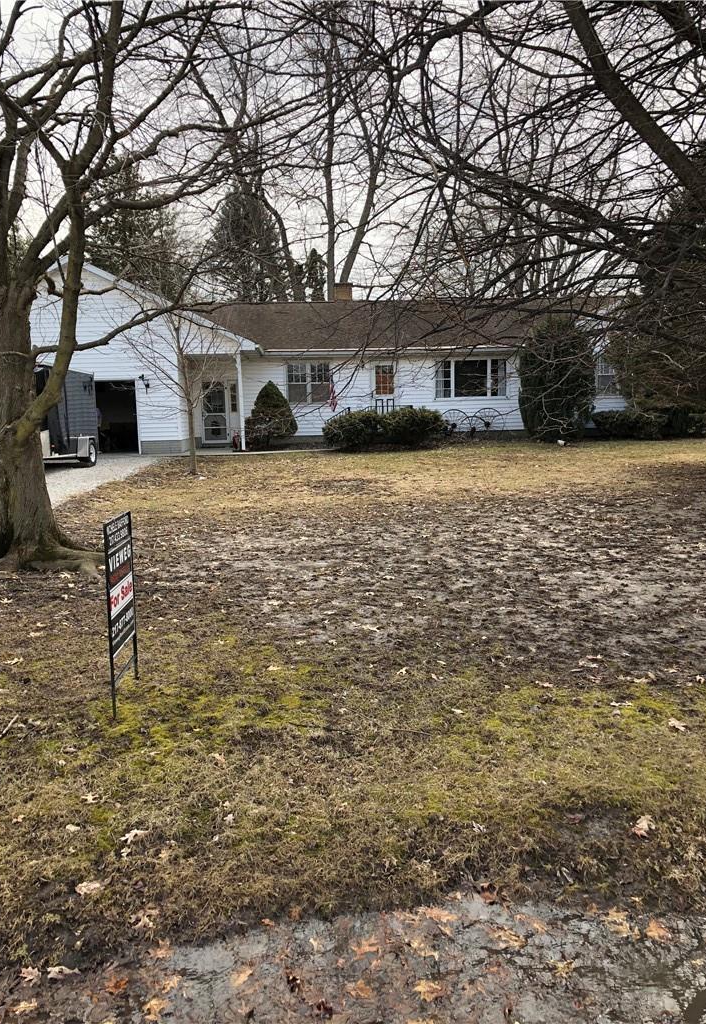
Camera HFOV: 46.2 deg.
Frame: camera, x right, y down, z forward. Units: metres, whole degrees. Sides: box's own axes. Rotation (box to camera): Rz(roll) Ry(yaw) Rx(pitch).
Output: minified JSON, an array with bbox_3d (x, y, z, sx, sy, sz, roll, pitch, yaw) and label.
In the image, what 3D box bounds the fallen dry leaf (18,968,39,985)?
[{"bbox_3d":[-0.927,1.326,2.366,0.069,0.015,0.067,-1,8,0],"label":"fallen dry leaf"}]

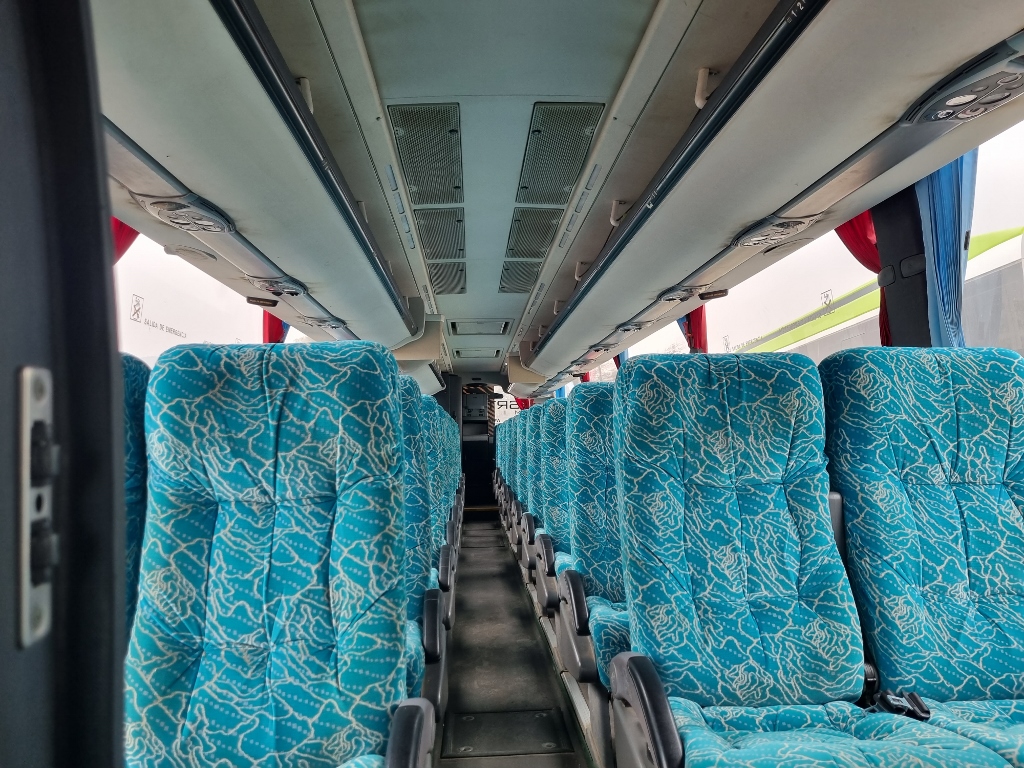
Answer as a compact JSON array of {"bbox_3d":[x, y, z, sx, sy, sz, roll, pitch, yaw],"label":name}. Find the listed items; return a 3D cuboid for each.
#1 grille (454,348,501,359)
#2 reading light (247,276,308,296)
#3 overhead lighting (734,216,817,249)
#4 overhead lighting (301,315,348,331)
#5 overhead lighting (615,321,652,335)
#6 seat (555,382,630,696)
[{"bbox_3d":[-0.371,-0.337,8.251,0.475,0.048,0.845,-1,-4,-3],"label":"grille"},{"bbox_3d":[-0.899,-0.376,2.975,0.144,0.046,0.365,-1,-4,-3],"label":"reading light"},{"bbox_3d":[0.751,-0.444,2.218,0.144,0.046,0.365,-1,-4,-3],"label":"overhead lighting"},{"bbox_3d":[-0.949,-0.311,3.931,0.144,0.046,0.365,-1,-4,-3],"label":"overhead lighting"},{"bbox_3d":[0.650,-0.315,4.131,0.144,0.046,0.365,-1,-4,-3],"label":"overhead lighting"},{"bbox_3d":[0.410,0.498,2.286,0.466,1.066,0.797,-1,-4,-3],"label":"seat"}]

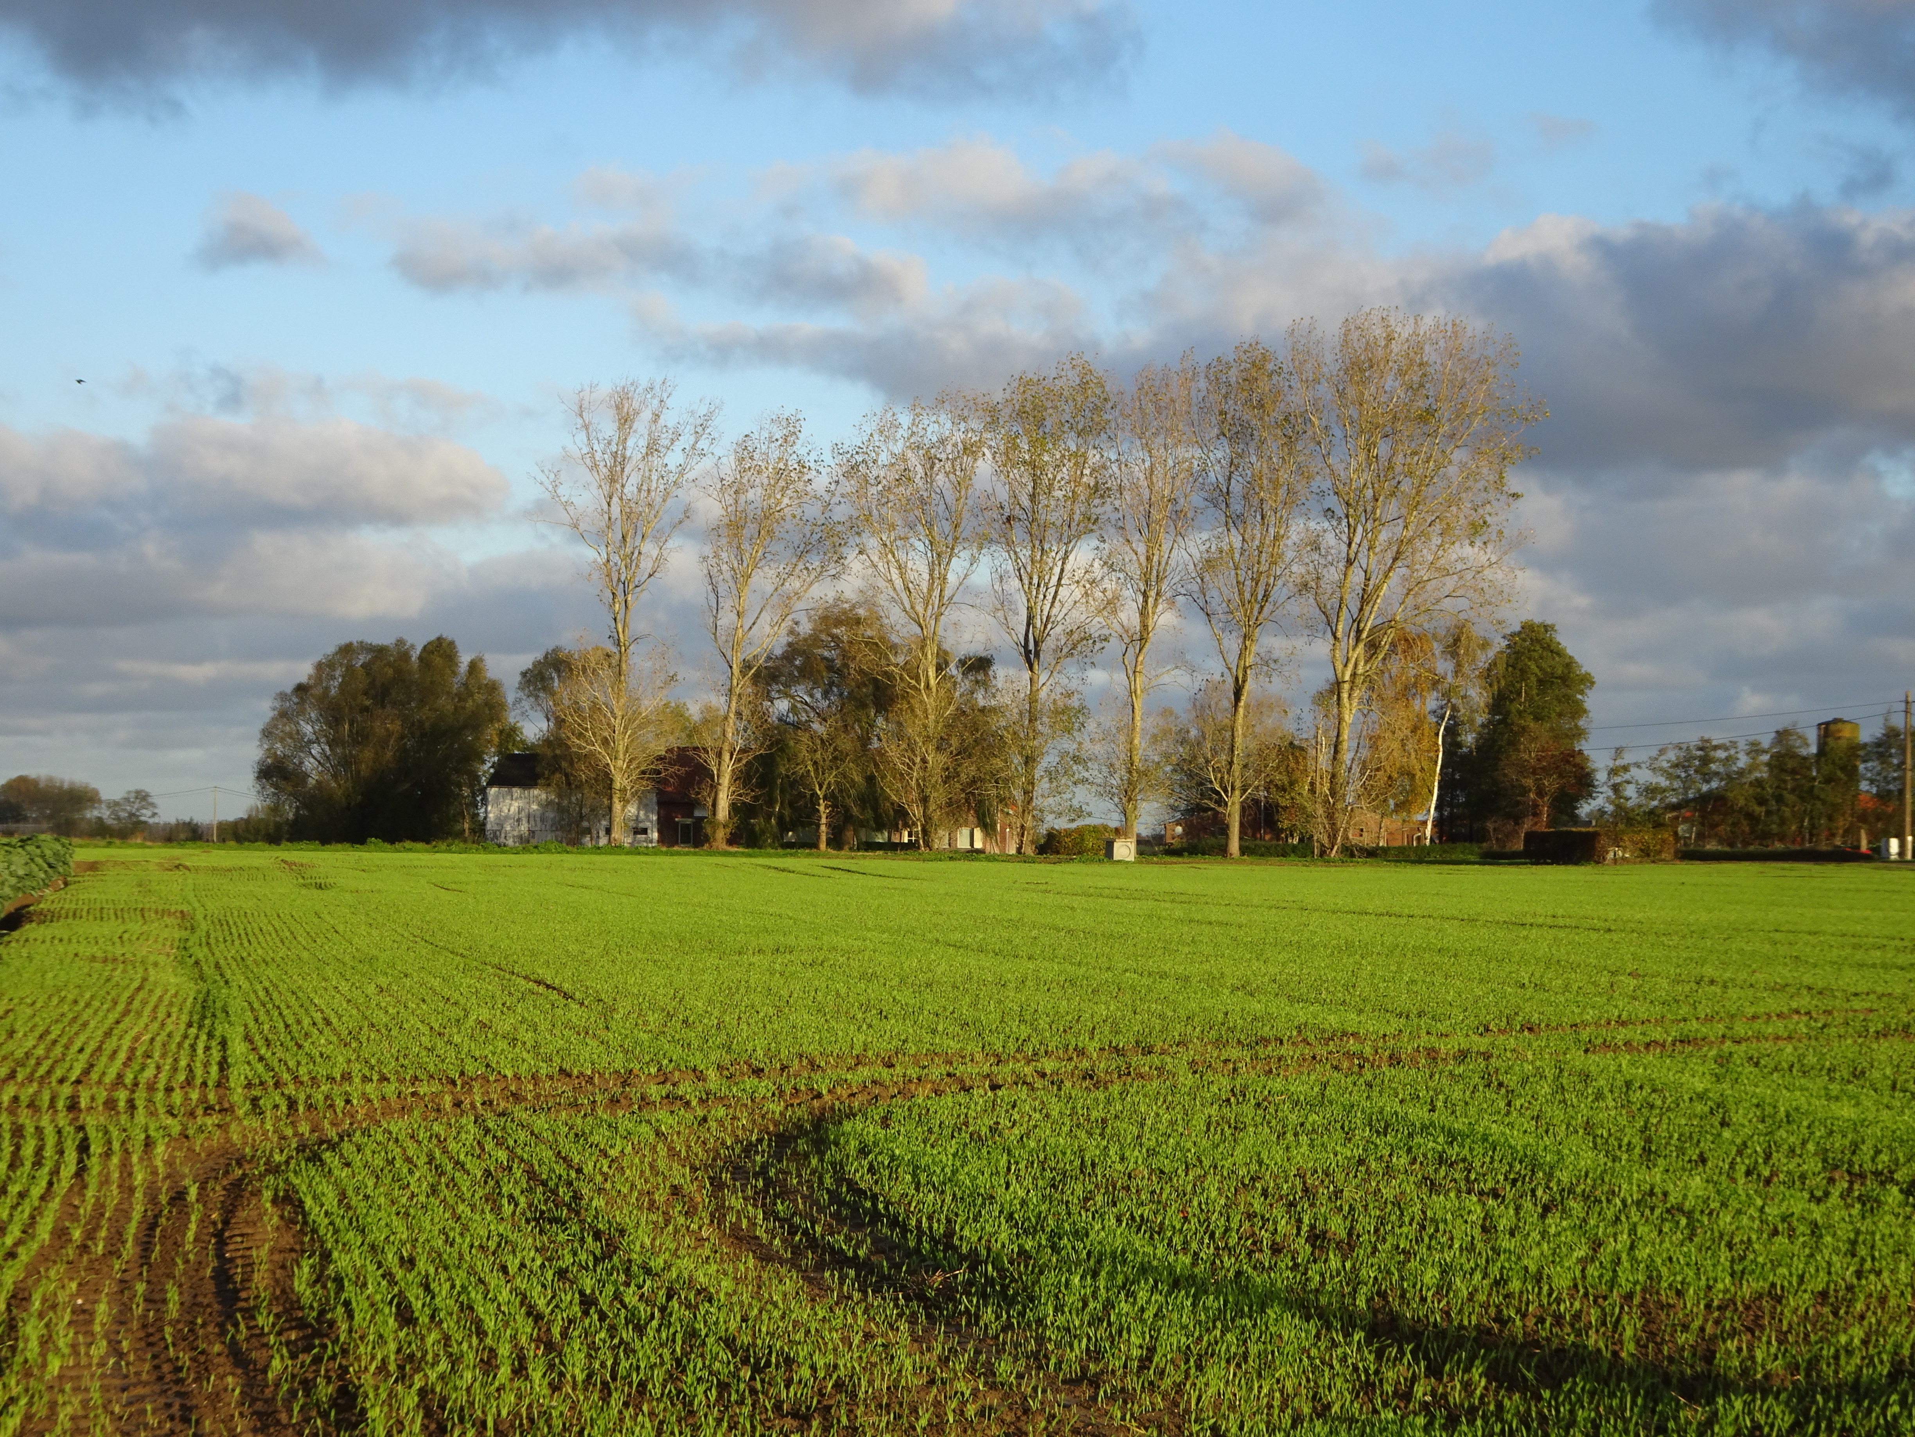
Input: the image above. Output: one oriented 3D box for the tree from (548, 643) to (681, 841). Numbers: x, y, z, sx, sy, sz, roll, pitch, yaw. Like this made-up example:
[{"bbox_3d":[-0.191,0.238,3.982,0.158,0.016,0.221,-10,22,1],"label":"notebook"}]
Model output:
[{"bbox_3d":[-19.983,1.549,242.000,7.766,11.911,7.500,0,-1,0],"label":"tree"}]

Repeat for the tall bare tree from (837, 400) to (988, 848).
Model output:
[{"bbox_3d":[-2.639,-5.322,240.000,8.654,26.135,8.500,0,-1,0],"label":"tall bare tree"}]

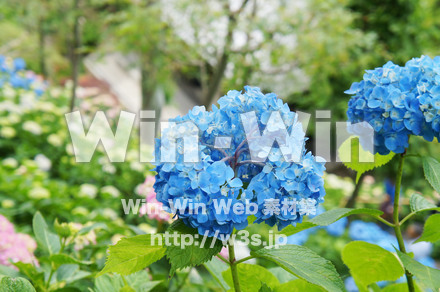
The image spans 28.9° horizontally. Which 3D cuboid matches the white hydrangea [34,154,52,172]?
[{"bbox_3d":[-1.240,0.123,6.000,0.125,0.115,0.125,0,6,0],"label":"white hydrangea"}]

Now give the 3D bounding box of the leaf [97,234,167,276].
[{"bbox_3d":[-0.097,0.122,0.955,0.082,0.018,0.048,-22,45,0],"label":"leaf"}]

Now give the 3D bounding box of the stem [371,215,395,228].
[{"bbox_3d":[0.200,0.093,1.050,0.031,0.006,0.006,30,0,3],"label":"stem"}]

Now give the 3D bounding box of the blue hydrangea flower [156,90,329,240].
[{"bbox_3d":[0.022,0.017,0.960,0.190,0.163,0.170,0,5,0],"label":"blue hydrangea flower"}]

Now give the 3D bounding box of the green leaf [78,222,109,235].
[{"bbox_3d":[-0.237,0.154,1.600,0.058,0.022,0.042,2,6,22],"label":"green leaf"}]

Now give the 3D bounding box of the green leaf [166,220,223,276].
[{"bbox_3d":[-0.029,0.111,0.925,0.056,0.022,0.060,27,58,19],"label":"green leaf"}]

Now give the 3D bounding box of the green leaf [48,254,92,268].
[{"bbox_3d":[-0.263,0.203,1.500,0.077,0.024,0.050,0,6,0],"label":"green leaf"}]

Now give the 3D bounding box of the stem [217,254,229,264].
[{"bbox_3d":[0.003,0.126,0.950,0.016,0.005,0.005,37,0,0],"label":"stem"}]

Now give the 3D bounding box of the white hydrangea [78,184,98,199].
[{"bbox_3d":[-0.813,0.282,5.300,0.118,0.090,0.118,0,6,0],"label":"white hydrangea"}]

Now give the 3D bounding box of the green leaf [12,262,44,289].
[{"bbox_3d":[-0.338,0.228,1.500,0.058,0.042,0.050,0,6,0],"label":"green leaf"}]

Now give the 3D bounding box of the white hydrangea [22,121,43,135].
[{"bbox_3d":[-1.492,-0.147,6.800,0.150,0.105,0.150,0,6,0],"label":"white hydrangea"}]

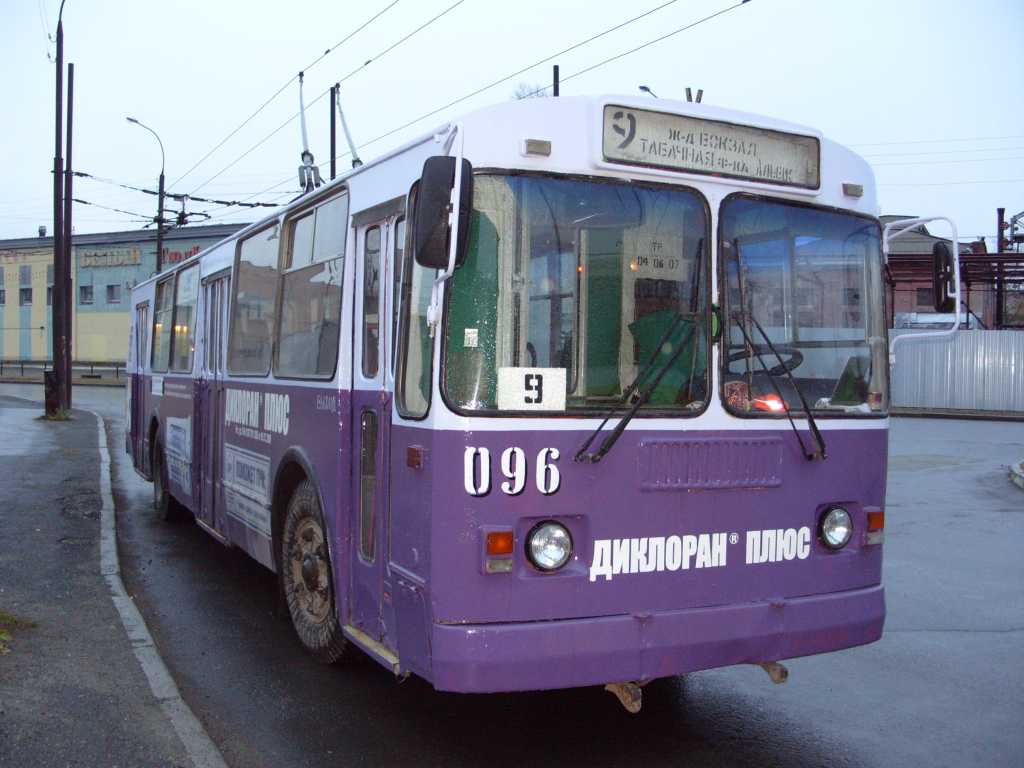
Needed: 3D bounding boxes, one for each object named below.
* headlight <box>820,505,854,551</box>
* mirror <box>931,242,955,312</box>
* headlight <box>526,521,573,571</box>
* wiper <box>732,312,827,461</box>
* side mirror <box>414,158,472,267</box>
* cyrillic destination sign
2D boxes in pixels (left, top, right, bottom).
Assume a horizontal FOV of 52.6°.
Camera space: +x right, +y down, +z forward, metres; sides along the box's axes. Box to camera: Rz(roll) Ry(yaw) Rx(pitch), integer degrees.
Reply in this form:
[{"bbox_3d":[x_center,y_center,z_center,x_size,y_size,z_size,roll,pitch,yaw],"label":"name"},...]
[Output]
[{"bbox_3d":[1.577,0.700,5.032,0.200,0.207,0.085,1,1,-26],"label":"headlight"},{"bbox_3d":[2.289,-0.565,5.493,0.075,0.370,0.190,2,1,38],"label":"mirror"},{"bbox_3d":[0.157,0.676,4.324,0.200,0.207,0.085,1,1,-26],"label":"headlight"},{"bbox_3d":[1.236,-0.004,4.779,0.160,0.810,0.080,-35,16,-21],"label":"wiper"},{"bbox_3d":[-0.237,-0.593,3.588,0.190,0.375,0.075,4,0,9],"label":"side mirror"},{"bbox_3d":[0.917,-1.056,4.684,1.190,0.250,0.060,1,1,-26],"label":"cyrillic destination sign"}]

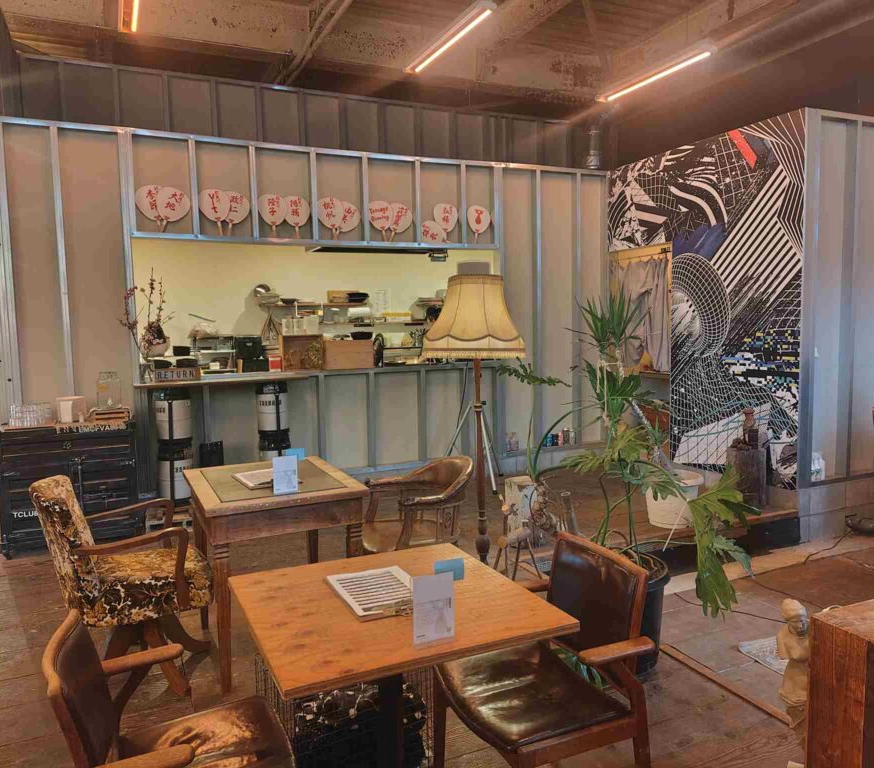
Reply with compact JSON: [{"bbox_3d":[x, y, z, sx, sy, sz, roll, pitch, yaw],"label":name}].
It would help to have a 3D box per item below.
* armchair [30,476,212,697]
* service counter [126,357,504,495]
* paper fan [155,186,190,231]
[{"bbox_3d":[-1.275,0.776,2.807,0.626,0.894,0.606,-4,6,-27],"label":"armchair"},{"bbox_3d":[-0.856,0.355,5.822,3.140,0.980,0.460,-3,6,-24],"label":"service counter"},{"bbox_3d":[-1.969,-1.276,5.038,0.230,0.352,0.025,19,-4,-24],"label":"paper fan"}]

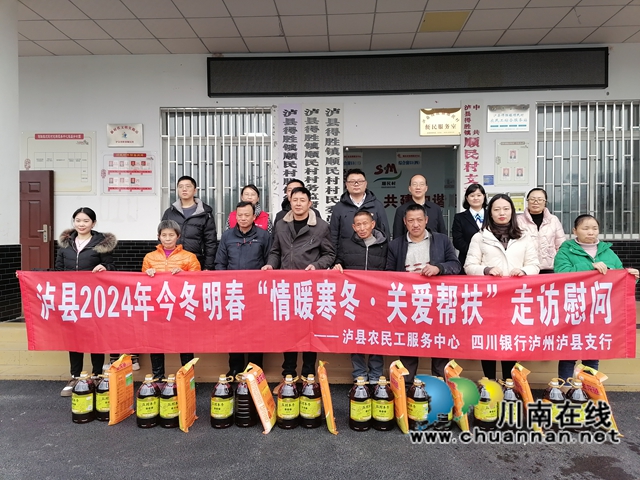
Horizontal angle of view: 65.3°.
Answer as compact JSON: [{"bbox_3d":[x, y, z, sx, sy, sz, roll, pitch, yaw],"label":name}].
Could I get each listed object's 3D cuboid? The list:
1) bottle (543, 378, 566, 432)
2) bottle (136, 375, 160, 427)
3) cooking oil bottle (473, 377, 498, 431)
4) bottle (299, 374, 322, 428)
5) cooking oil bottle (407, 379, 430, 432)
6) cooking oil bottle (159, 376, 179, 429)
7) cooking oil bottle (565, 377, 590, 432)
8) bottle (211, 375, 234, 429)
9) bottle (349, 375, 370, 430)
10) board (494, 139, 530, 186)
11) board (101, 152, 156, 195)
[{"bbox_3d":[1.628,1.132,3.456,0.153,0.349,0.153,0,1,10],"label":"bottle"},{"bbox_3d":[-1.180,1.098,3.440,0.155,0.340,0.150,0,0,-19],"label":"bottle"},{"bbox_3d":[1.155,1.132,3.475,0.153,0.349,0.153,0,1,-12],"label":"cooking oil bottle"},{"bbox_3d":[-0.066,1.133,3.534,0.153,0.349,0.153,0,1,0],"label":"bottle"},{"bbox_3d":[0.676,1.113,3.410,0.155,0.340,0.150,0,0,41],"label":"cooking oil bottle"},{"bbox_3d":[-1.023,1.098,3.440,0.155,0.340,0.150,0,0,-25],"label":"cooking oil bottle"},{"bbox_3d":[1.792,1.132,3.451,0.153,0.349,0.153,0,1,28],"label":"cooking oil bottle"},{"bbox_3d":[-0.668,1.097,3.430,0.155,0.340,0.150,0,0,14],"label":"bottle"},{"bbox_3d":[0.286,1.133,3.484,0.153,0.349,0.153,0,1,0],"label":"bottle"},{"bbox_3d":[2.738,-1.098,7.100,0.490,0.660,0.020,0,0,4],"label":"board"},{"bbox_3d":[-2.952,-1.025,7.699,0.872,0.675,0.025,0,1,3],"label":"board"}]

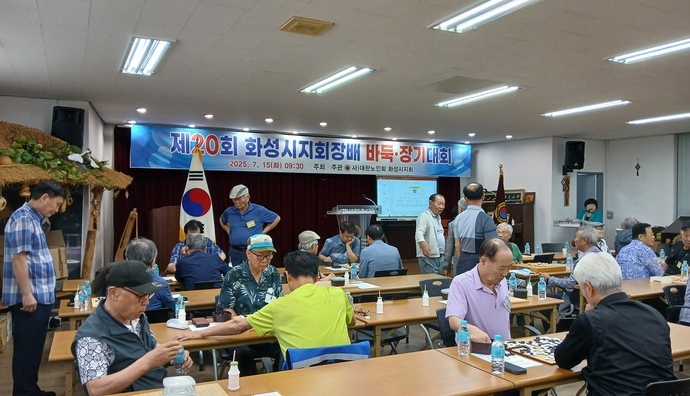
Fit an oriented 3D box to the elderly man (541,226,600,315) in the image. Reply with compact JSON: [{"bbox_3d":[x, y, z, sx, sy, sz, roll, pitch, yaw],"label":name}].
[{"bbox_3d":[2.411,0.935,5.498,0.750,1.280,0.500,0,0,26],"label":"elderly man"}]

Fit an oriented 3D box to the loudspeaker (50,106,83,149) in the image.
[{"bbox_3d":[-3.240,-0.775,6.100,0.335,0.540,0.290,0,11,-38],"label":"loudspeaker"}]

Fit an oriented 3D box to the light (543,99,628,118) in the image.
[{"bbox_3d":[3.272,-1.217,7.116,0.310,0.080,1.250,0,0,-28],"label":"light"}]

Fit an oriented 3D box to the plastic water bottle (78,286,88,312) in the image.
[{"bbox_3d":[-1.923,0.737,3.812,0.064,0.180,0.064,0,0,0],"label":"plastic water bottle"}]

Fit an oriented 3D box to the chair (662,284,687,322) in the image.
[{"bbox_3d":[2.978,1.166,4.314,0.500,0.800,0.550,0,0,-26],"label":"chair"}]

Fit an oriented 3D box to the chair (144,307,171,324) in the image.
[{"bbox_3d":[-1.493,1.160,3.698,0.520,0.800,0.540,0,0,-27],"label":"chair"}]

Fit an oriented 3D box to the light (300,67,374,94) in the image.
[{"bbox_3d":[-0.095,-1.210,5.365,0.310,0.080,1.250,0,0,-28],"label":"light"}]

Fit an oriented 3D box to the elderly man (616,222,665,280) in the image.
[{"bbox_3d":[3.288,0.917,5.808,0.520,1.280,0.740,0,0,44],"label":"elderly man"}]

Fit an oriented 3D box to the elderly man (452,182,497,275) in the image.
[{"bbox_3d":[1.375,0.705,5.500,0.530,1.710,0.330,0,0,13],"label":"elderly man"}]

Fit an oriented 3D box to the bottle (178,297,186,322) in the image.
[{"bbox_3d":[-1.081,0.733,3.408,0.065,0.185,0.065,0,0,-27],"label":"bottle"}]

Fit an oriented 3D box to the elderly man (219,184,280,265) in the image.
[{"bbox_3d":[-1.196,0.700,6.500,0.750,1.710,0.380,0,0,6],"label":"elderly man"}]

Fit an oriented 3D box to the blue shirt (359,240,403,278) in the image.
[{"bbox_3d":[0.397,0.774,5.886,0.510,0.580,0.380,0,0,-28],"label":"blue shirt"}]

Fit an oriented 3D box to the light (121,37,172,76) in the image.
[{"bbox_3d":[-1.742,-1.209,4.494,0.300,0.060,1.240,0,0,-28],"label":"light"}]

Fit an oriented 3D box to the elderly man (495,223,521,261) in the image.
[{"bbox_3d":[1.993,0.945,6.395,0.520,1.250,0.700,0,0,-7],"label":"elderly man"}]

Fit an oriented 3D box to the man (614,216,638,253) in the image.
[{"bbox_3d":[3.716,0.911,6.798,0.520,1.340,0.720,0,0,-37],"label":"man"}]

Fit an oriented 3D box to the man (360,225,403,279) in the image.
[{"bbox_3d":[0.328,0.934,5.974,0.530,1.260,0.750,0,0,-28],"label":"man"}]

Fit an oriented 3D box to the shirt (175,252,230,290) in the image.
[{"bbox_3d":[-1.403,0.764,5.096,0.550,0.530,0.380,0,0,-20],"label":"shirt"}]

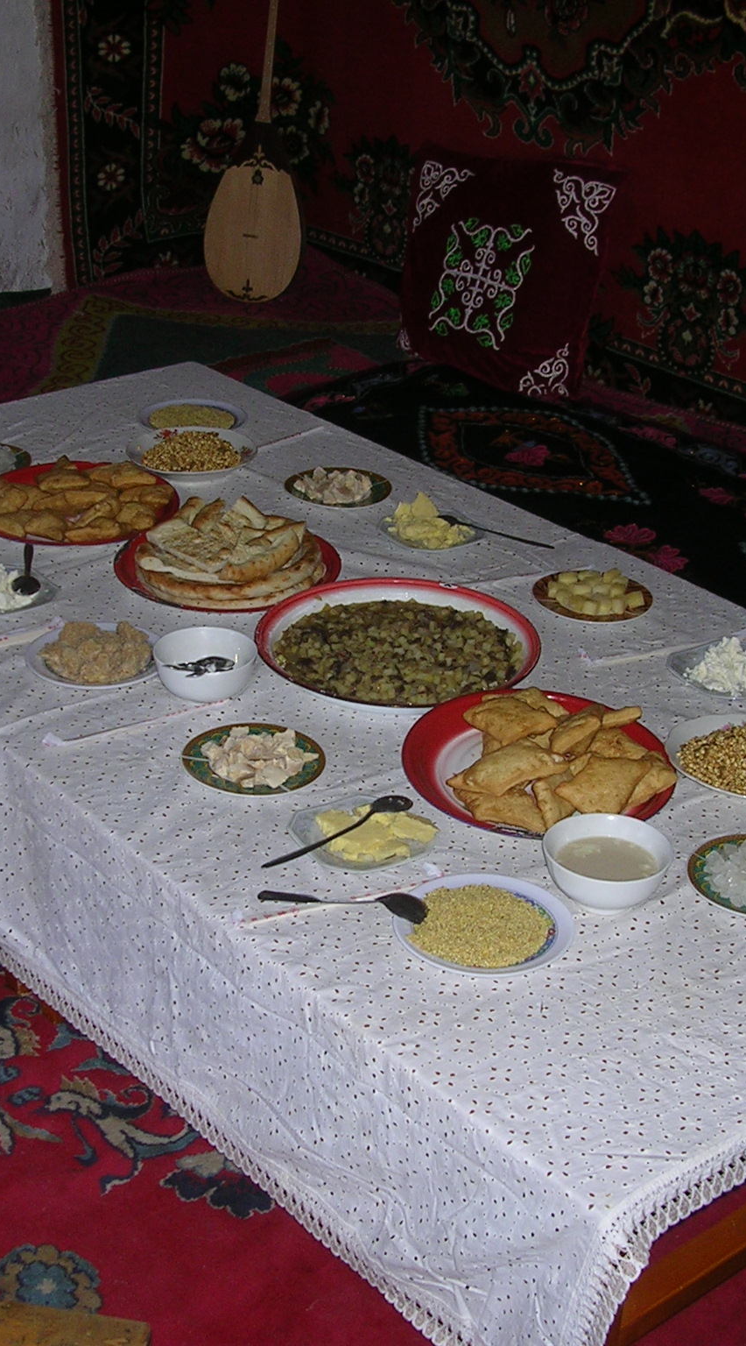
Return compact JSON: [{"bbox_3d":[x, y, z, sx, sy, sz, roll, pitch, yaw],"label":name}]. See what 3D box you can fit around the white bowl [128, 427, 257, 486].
[{"bbox_3d":[-0.261,-0.304,2.835,0.183,0.040,0.183,2,29,-1],"label":"white bowl"}]

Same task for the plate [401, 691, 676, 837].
[{"bbox_3d":[0.176,0.113,2.099,0.292,0.042,0.292,2,29,-1],"label":"plate"}]

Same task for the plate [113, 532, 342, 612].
[{"bbox_3d":[-0.195,-0.136,2.662,0.305,0.032,0.305,2,28,-1],"label":"plate"}]

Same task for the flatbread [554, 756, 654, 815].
[{"bbox_3d":[0.251,0.131,2.142,0.078,0.030,0.098,18,38,22],"label":"flatbread"}]

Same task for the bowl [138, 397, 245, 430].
[{"bbox_3d":[-0.287,-0.391,3.134,0.171,0.034,0.171,2,28,-1],"label":"bowl"}]

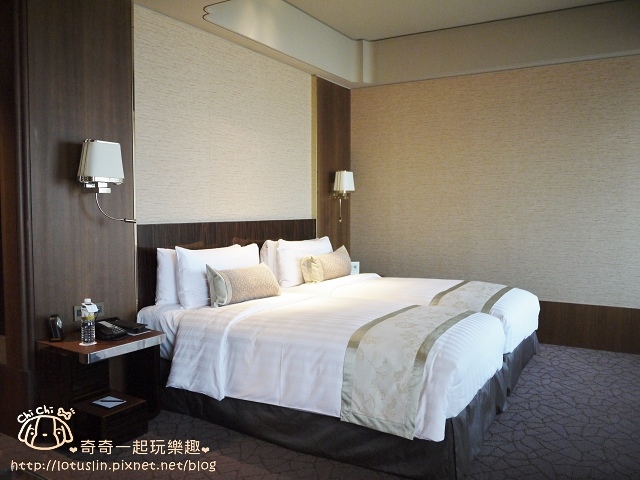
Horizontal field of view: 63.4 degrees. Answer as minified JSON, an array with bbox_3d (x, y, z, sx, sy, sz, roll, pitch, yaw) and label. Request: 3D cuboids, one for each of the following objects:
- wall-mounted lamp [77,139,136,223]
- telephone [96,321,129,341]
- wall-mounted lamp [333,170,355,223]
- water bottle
[{"bbox_3d":[-1.204,-0.319,2.901,0.195,0.445,0.280,3,5,31],"label":"wall-mounted lamp"},{"bbox_3d":[-1.165,0.494,2.847,0.200,0.066,0.148,4,5,39],"label":"telephone"},{"bbox_3d":[0.229,-0.435,5.246,0.178,0.510,0.225,3,5,31],"label":"wall-mounted lamp"},{"bbox_3d":[-1.188,0.421,2.668,0.071,0.230,0.071,3,5,31],"label":"water bottle"}]

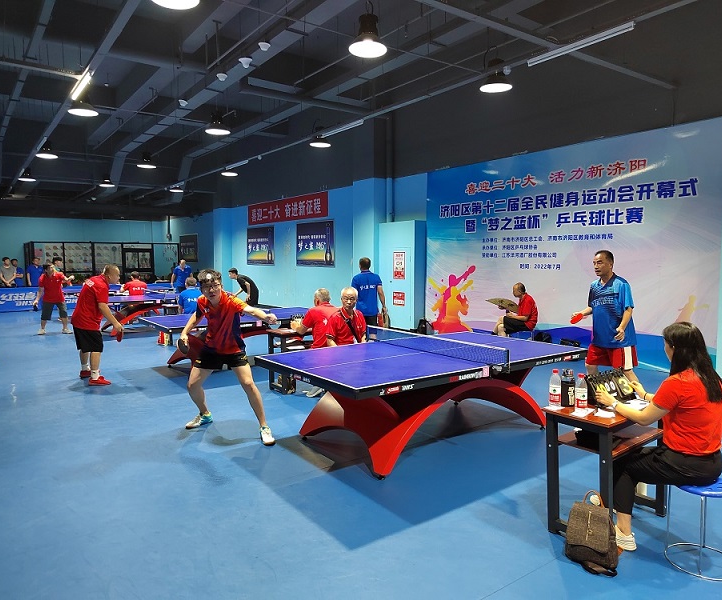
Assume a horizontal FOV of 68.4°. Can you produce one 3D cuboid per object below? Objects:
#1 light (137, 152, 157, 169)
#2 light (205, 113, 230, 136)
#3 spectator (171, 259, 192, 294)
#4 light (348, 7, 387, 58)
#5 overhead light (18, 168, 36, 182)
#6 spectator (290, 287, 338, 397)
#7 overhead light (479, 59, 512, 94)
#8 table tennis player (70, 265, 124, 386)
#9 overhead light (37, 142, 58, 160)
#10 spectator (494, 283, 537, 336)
[{"bbox_3d":[-5.152,-3.381,12.782,0.420,0.350,0.420,-3,5,-36],"label":"light"},{"bbox_3d":[-2.497,-3.102,9.229,0.420,0.350,0.420,-3,5,-36],"label":"light"},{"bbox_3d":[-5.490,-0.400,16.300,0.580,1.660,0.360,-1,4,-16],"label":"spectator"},{"bbox_3d":[0.079,-2.869,5.681,0.420,0.380,0.420,0,4,0],"label":"light"},{"bbox_3d":[-9.471,-3.576,15.089,0.420,0.340,0.420,-3,5,-36],"label":"overhead light"},{"bbox_3d":[-0.452,0.513,6.300,0.550,1.280,0.800,-4,6,-40],"label":"spectator"},{"bbox_3d":[1.695,-2.827,6.634,0.410,0.360,0.410,0,4,0],"label":"overhead light"},{"bbox_3d":[-3.540,0.302,7.140,0.660,1.570,0.600,-3,5,-33],"label":"table tennis player"},{"bbox_3d":[-6.829,-3.289,11.555,0.420,0.340,0.420,-3,5,-36],"label":"overhead light"},{"bbox_3d":[2.559,0.339,8.853,0.800,1.220,0.520,1,5,17],"label":"spectator"}]

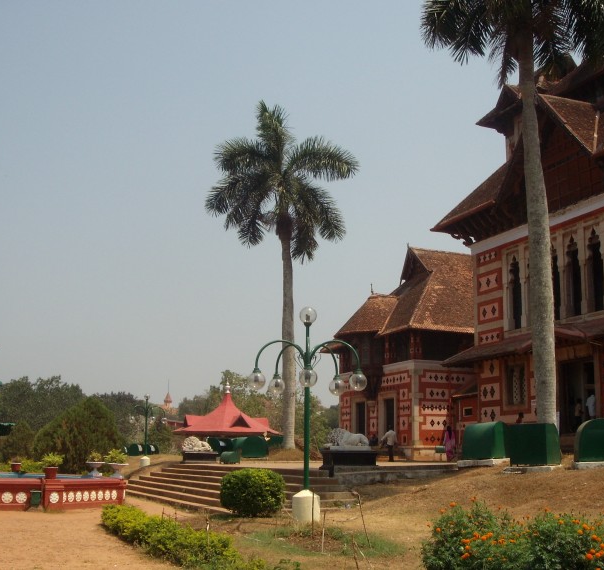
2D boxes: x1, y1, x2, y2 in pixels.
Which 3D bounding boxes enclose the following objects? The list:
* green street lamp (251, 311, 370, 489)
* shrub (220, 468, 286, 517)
[{"bbox_3d":[0.139,2.387,17.785,2.420,3.915,2.350,0,-11,0],"label":"green street lamp"},{"bbox_3d":[-1.146,4.886,19.706,1.520,1.079,1.500,0,-11,0],"label":"shrub"}]

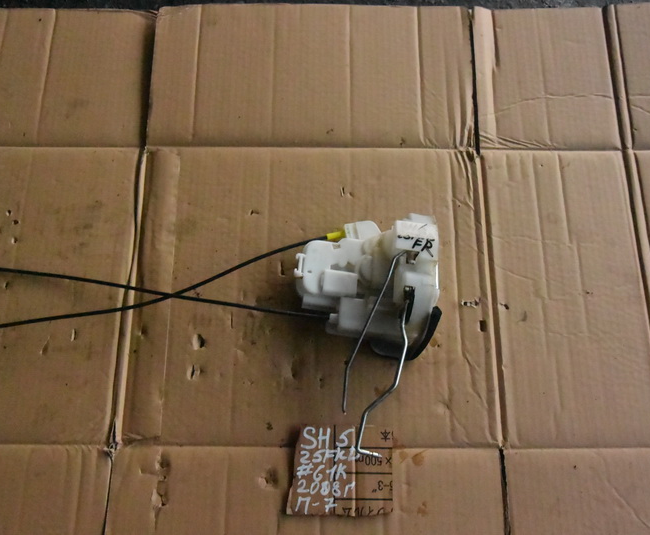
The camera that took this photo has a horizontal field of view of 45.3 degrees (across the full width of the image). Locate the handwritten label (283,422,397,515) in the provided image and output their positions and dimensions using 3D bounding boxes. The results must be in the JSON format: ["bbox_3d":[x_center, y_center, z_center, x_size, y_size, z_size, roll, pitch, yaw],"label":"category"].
[{"bbox_3d":[0.017,0.219,0.843,0.113,0.008,0.095,0,69,0],"label":"handwritten label"}]

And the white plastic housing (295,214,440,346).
[{"bbox_3d":[0.045,0.013,0.880,0.154,0.085,0.128,0,69,0],"label":"white plastic housing"}]

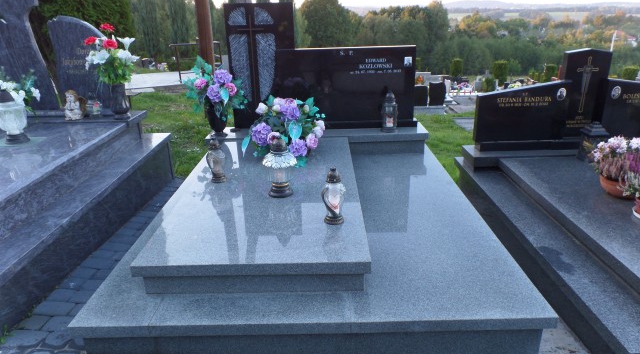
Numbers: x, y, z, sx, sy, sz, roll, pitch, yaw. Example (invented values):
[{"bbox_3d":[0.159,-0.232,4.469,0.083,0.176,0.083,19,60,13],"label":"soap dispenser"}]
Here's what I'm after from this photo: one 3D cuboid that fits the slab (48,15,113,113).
[{"bbox_3d":[-2.078,-0.992,3.857,0.683,0.877,0.120,-1,21,1],"label":"slab"}]

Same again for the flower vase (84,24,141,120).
[{"bbox_3d":[-1.828,-0.917,3.731,0.400,0.820,0.360,-1,21,1],"label":"flower vase"}]

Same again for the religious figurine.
[{"bbox_3d":[-2.238,-0.661,3.863,0.155,0.270,0.150,-1,21,1],"label":"religious figurine"}]

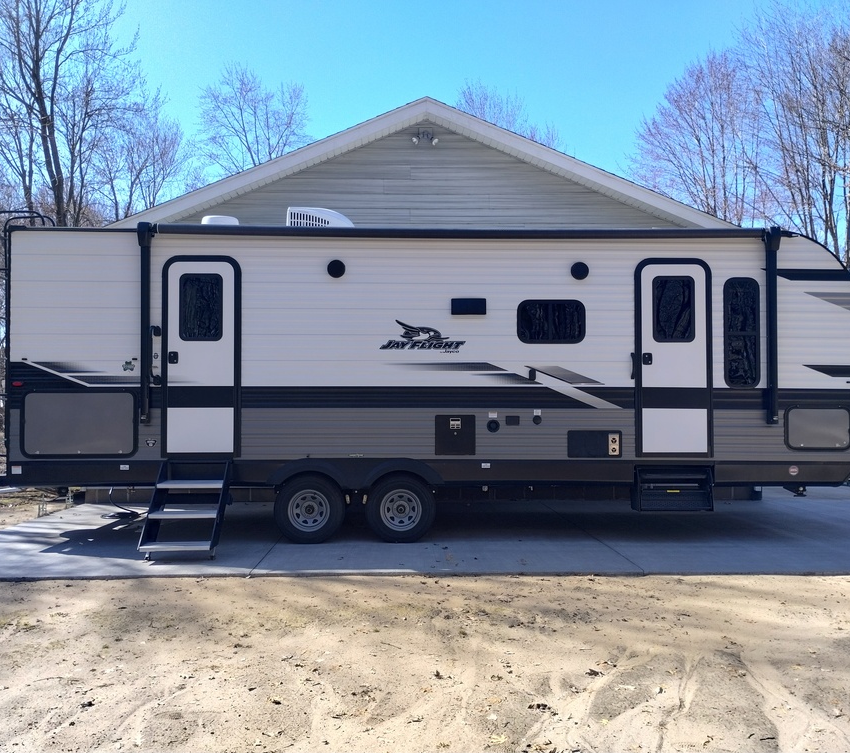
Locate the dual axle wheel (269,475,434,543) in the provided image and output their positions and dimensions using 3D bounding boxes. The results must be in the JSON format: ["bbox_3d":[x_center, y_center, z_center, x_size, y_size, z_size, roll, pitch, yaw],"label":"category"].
[{"bbox_3d":[-0.653,1.236,7.668,1.513,0.662,0.210,0,-1,-1],"label":"dual axle wheel"}]

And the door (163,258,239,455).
[{"bbox_3d":[-2.077,-0.188,7.533,0.737,1.874,0.070,0,-1,-1],"label":"door"}]

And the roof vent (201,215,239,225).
[{"bbox_3d":[-2.071,-1.538,8.388,0.389,0.170,0.400,0,-1,-1],"label":"roof vent"}]

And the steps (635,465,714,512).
[{"bbox_3d":[2.392,1.078,7.914,0.720,0.440,0.380,0,-1,-1],"label":"steps"}]

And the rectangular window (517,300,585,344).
[{"bbox_3d":[1.193,-0.512,7.622,0.647,0.418,0.050,0,-1,-1],"label":"rectangular window"}]

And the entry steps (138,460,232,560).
[{"bbox_3d":[-2.102,1.163,7.204,0.641,0.784,0.750,0,-1,-1],"label":"entry steps"}]

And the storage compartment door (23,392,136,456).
[{"bbox_3d":[-3.189,0.441,7.490,1.071,0.633,0.050,0,-1,-1],"label":"storage compartment door"}]

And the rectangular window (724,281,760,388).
[{"bbox_3d":[3.002,-0.409,7.665,0.354,1.054,0.050,0,-1,-1],"label":"rectangular window"}]

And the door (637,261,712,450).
[{"bbox_3d":[2.348,-0.180,7.643,0.742,1.875,0.070,0,-1,-1],"label":"door"}]

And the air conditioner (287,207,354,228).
[{"bbox_3d":[-1.072,-1.594,8.815,0.754,0.340,0.700,0,-1,-1],"label":"air conditioner"}]

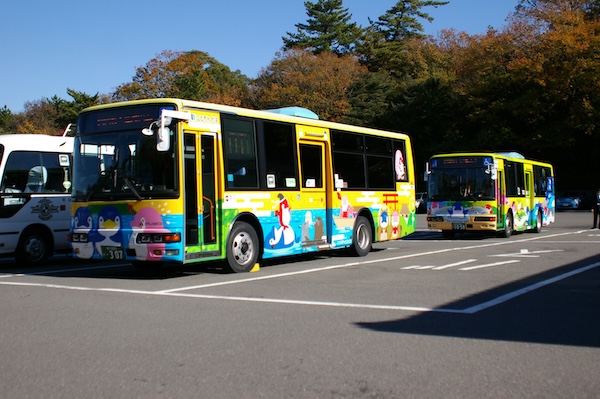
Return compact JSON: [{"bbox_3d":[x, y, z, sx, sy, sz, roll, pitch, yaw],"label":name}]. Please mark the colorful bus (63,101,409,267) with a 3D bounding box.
[{"bbox_3d":[-0.400,-0.260,14.350,2.320,3.020,9.000,0,0,31],"label":"colorful bus"}]

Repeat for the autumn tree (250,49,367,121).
[{"bbox_3d":[0.610,-4.800,50.000,8.300,12.000,8.000,0,0,0],"label":"autumn tree"}]

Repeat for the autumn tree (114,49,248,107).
[{"bbox_3d":[-8.540,-4.700,50.000,9.700,11.850,8.500,0,0,0],"label":"autumn tree"}]

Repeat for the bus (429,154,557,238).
[{"bbox_3d":[6.900,-0.210,24.600,2.280,2.830,7.000,0,0,34],"label":"bus"}]

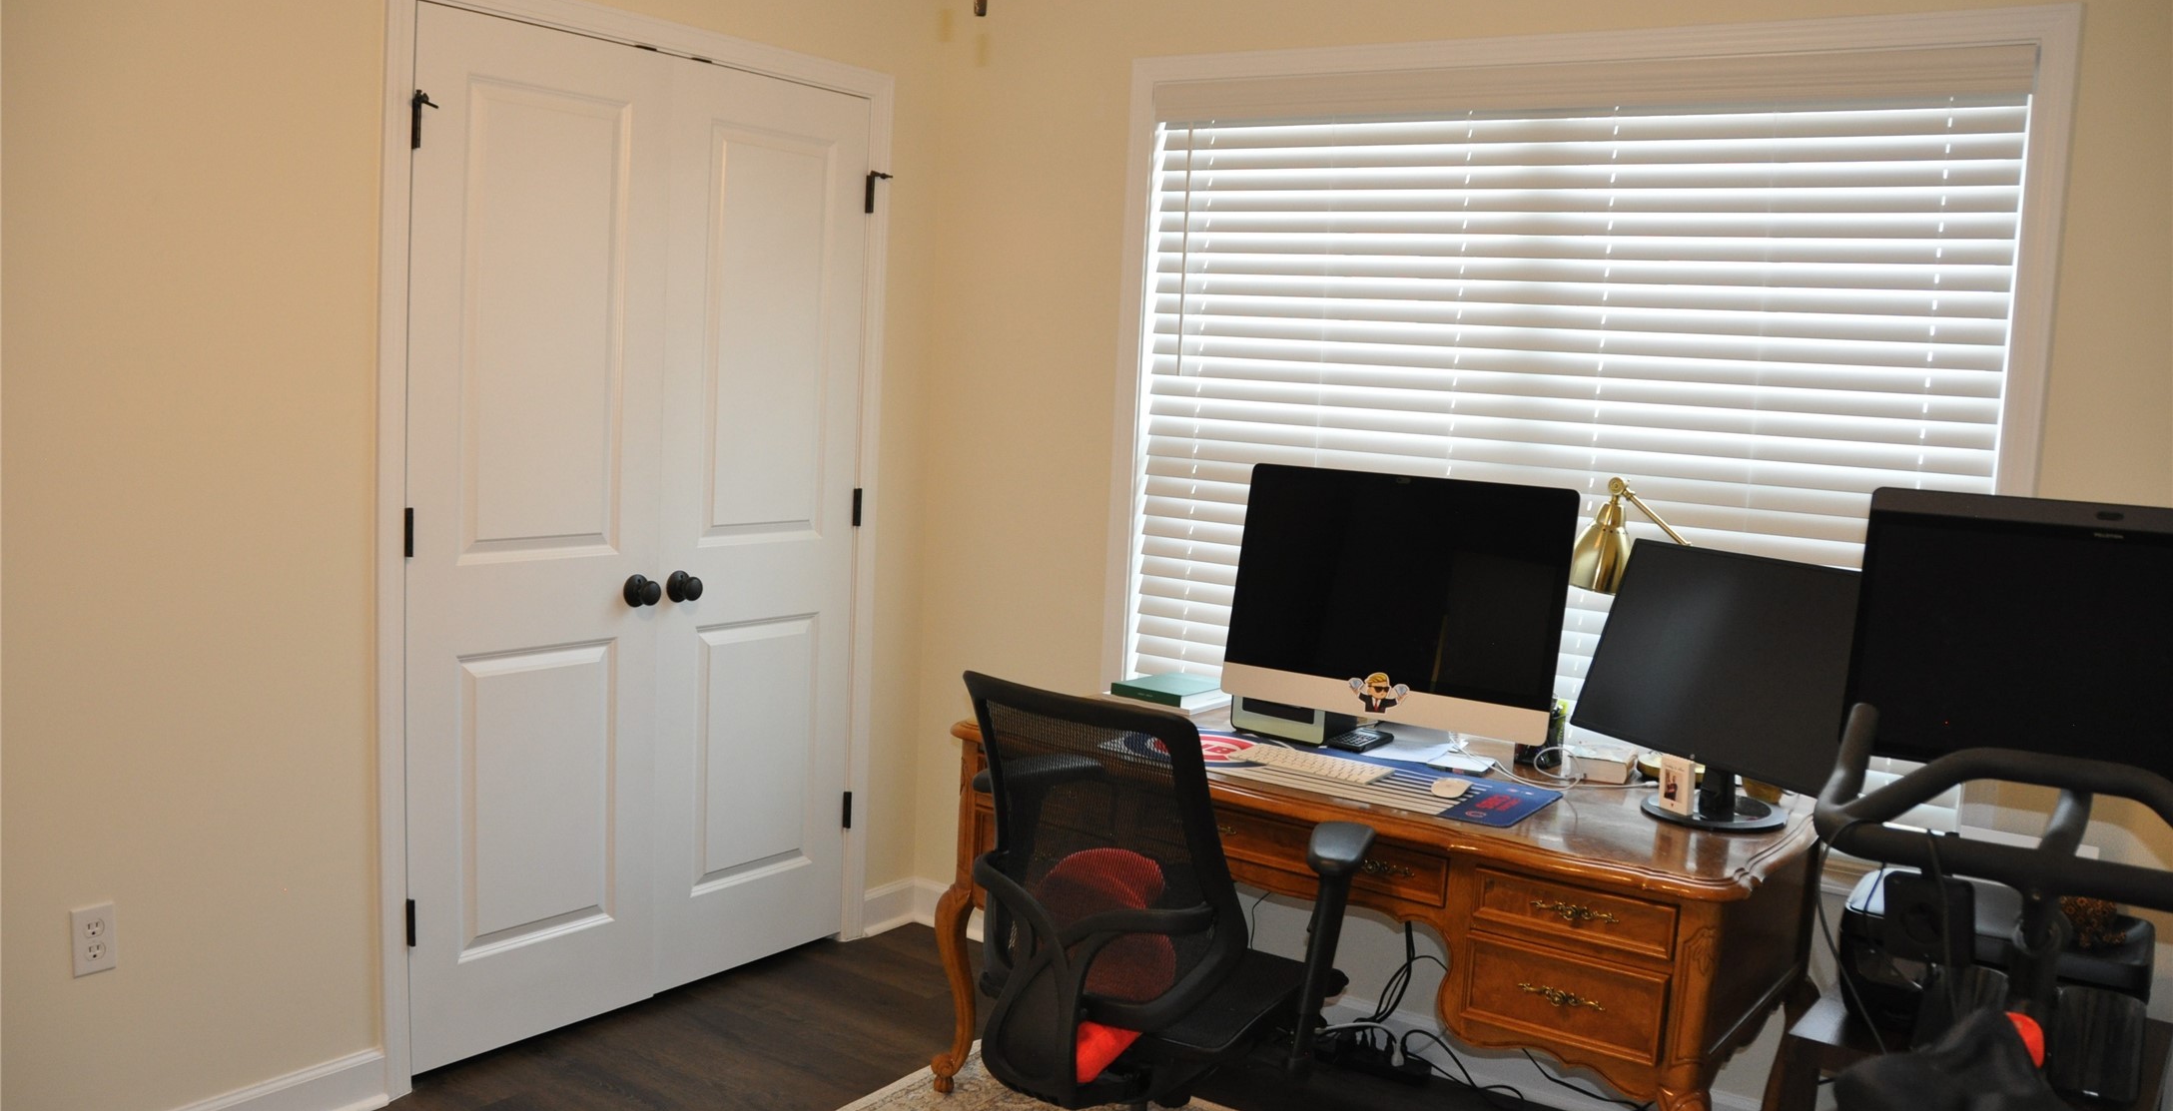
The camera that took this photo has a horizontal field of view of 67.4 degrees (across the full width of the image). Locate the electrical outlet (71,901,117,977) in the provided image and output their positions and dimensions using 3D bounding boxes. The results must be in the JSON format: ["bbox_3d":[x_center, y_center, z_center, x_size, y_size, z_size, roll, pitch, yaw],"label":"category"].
[{"bbox_3d":[-1.600,0.623,2.628,0.010,0.115,0.071,8,8,34],"label":"electrical outlet"}]

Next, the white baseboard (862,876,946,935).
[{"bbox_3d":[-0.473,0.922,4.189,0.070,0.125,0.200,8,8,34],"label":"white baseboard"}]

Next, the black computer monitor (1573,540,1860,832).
[{"bbox_3d":[1.077,0.224,2.700,0.220,0.430,0.600,-1,8,-28],"label":"black computer monitor"}]

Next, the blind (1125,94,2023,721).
[{"bbox_3d":[0.859,-0.269,3.317,1.750,1.340,0.060,8,8,34],"label":"blind"}]

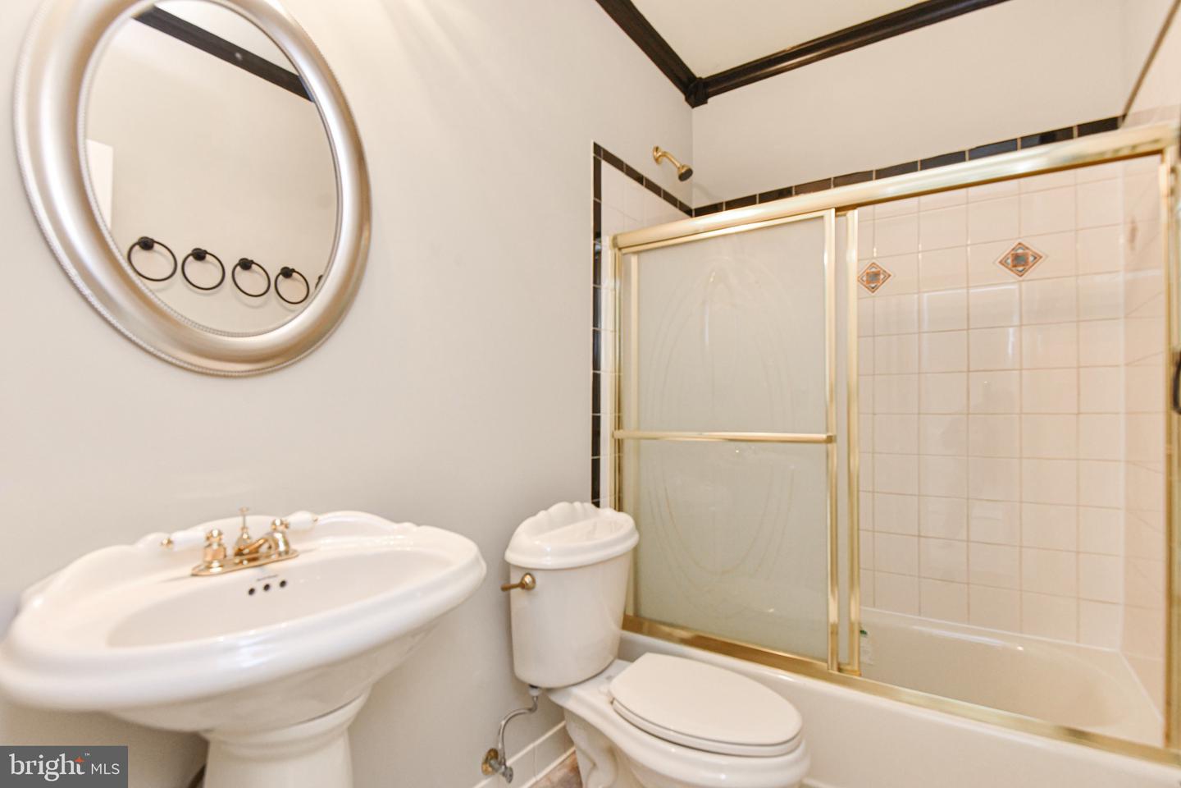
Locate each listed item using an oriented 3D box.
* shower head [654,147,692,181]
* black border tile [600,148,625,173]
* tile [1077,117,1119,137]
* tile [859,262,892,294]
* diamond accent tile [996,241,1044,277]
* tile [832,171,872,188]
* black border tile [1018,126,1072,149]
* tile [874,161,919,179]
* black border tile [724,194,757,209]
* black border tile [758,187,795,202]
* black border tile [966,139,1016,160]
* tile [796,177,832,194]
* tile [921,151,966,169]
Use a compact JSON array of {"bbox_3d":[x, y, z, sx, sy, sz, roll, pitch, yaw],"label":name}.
[{"bbox_3d":[0.353,-0.976,2.217,0.155,0.175,0.075,0,0,34],"label":"shower head"},{"bbox_3d":[0.091,-0.874,1.977,0.010,0.046,0.150,0,0,35],"label":"black border tile"},{"bbox_3d":[1.725,-0.903,1.785,0.101,0.042,0.012,0,0,34],"label":"tile"},{"bbox_3d":[1.142,-0.467,2.111,0.122,0.122,0.010,0,0,33],"label":"tile"},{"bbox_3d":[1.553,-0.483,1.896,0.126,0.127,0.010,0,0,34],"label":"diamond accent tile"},{"bbox_3d":[1.076,-0.877,2.151,0.150,0.046,0.010,0,0,33],"label":"tile"},{"bbox_3d":[1.587,-0.887,1.824,0.150,0.046,0.010,0,0,33],"label":"black border tile"},{"bbox_3d":[1.232,-0.896,2.113,0.146,0.042,0.012,0,0,34],"label":"tile"},{"bbox_3d":[0.687,-0.874,2.401,0.150,0.046,0.010,0,0,33],"label":"black border tile"},{"bbox_3d":[0.839,-0.897,2.375,0.147,0.042,0.012,0,0,34],"label":"black border tile"},{"bbox_3d":[1.460,-0.882,1.904,0.150,0.046,0.010,0,0,33],"label":"black border tile"},{"bbox_3d":[0.972,-0.899,2.286,0.146,0.042,0.012,0,0,34],"label":"tile"},{"bbox_3d":[1.361,-0.897,2.027,0.144,0.042,0.012,0,0,34],"label":"tile"}]

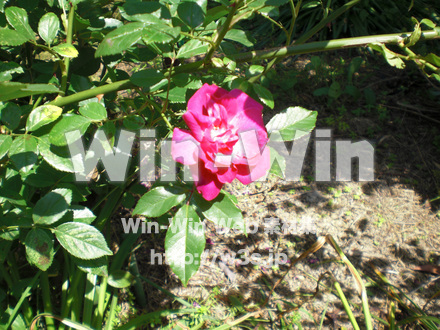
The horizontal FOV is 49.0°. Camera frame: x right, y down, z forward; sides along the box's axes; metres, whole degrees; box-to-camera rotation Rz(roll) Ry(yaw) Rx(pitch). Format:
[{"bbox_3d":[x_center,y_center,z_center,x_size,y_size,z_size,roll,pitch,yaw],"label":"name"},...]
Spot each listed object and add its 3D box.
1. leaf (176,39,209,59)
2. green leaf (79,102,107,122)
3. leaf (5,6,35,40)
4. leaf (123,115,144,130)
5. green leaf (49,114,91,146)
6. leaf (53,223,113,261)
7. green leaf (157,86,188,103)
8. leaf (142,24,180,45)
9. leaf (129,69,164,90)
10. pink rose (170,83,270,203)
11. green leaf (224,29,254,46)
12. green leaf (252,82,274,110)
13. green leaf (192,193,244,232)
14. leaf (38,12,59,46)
[{"bbox_3d":[-0.032,-0.130,0.540,0.042,0.008,0.024,-27,61,-17],"label":"leaf"},{"bbox_3d":[-0.137,-0.058,0.530,0.036,0.008,0.021,25,60,16],"label":"green leaf"},{"bbox_3d":[-0.216,-0.155,0.530,0.023,0.008,0.059,-32,68,-22],"label":"leaf"},{"bbox_3d":[-0.104,-0.051,0.580,0.029,0.008,0.019,21,65,10],"label":"leaf"},{"bbox_3d":[-0.155,-0.034,0.500,0.047,0.008,0.034,-34,66,-18],"label":"green leaf"},{"bbox_3d":[-0.130,0.072,0.461,0.063,0.009,0.028,21,60,6],"label":"leaf"},{"bbox_3d":[-0.057,-0.083,0.570,0.041,0.008,0.030,-4,50,-3],"label":"green leaf"},{"bbox_3d":[-0.065,-0.144,0.530,0.044,0.008,0.035,-4,50,-3],"label":"leaf"},{"bbox_3d":[-0.073,-0.088,0.501,0.040,0.006,0.033,10,54,8],"label":"leaf"},{"bbox_3d":[0.000,-0.021,0.430,0.086,0.055,0.104,0,72,0],"label":"pink rose"},{"bbox_3d":[0.026,-0.155,0.587,0.037,0.006,0.025,17,53,5],"label":"green leaf"},{"bbox_3d":[0.045,-0.072,0.510,0.023,0.006,0.036,-24,72,-46],"label":"green leaf"},{"bbox_3d":[-0.001,0.045,0.435,0.060,0.011,0.033,36,65,12],"label":"green leaf"},{"bbox_3d":[-0.198,-0.158,0.560,0.023,0.007,0.049,-4,64,-5],"label":"leaf"}]

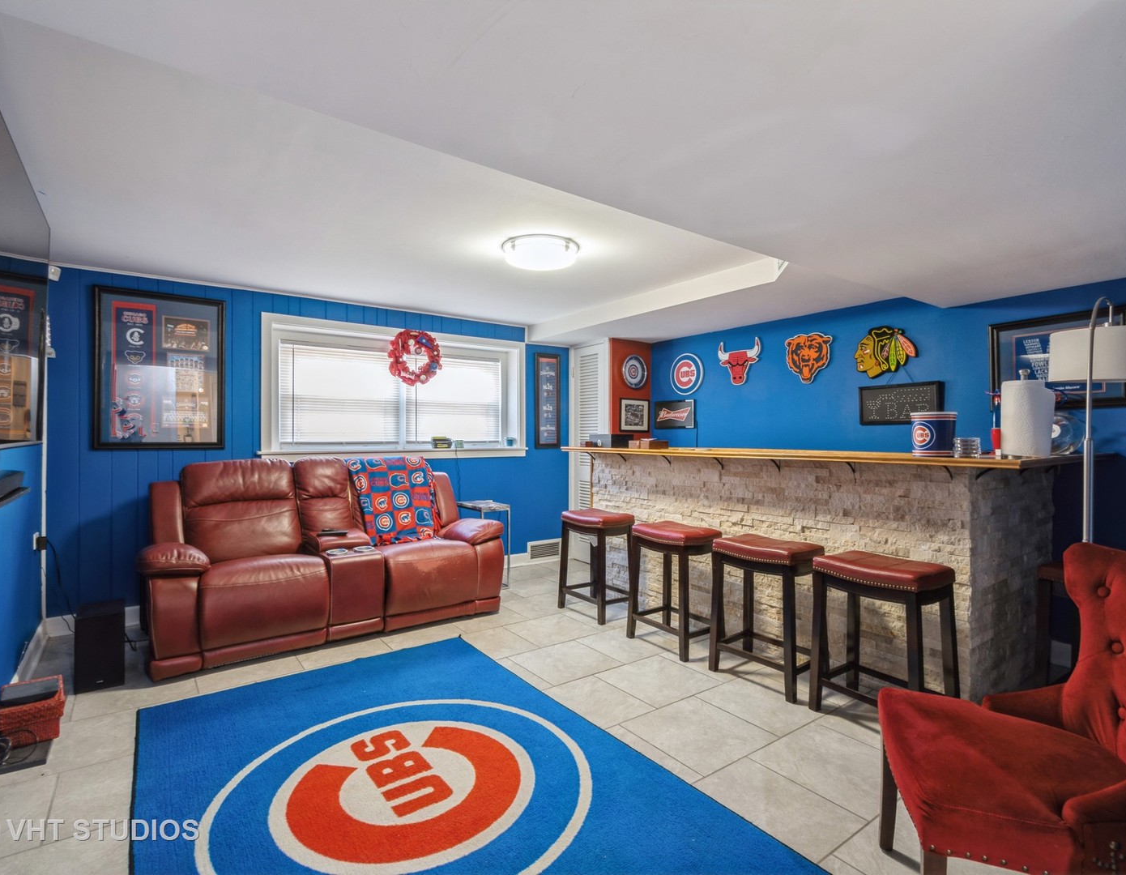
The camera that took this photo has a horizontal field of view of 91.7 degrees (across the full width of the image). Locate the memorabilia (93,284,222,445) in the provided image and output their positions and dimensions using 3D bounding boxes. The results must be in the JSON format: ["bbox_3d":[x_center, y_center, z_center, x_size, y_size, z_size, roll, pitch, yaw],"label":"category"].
[{"bbox_3d":[-2.559,-0.423,3.492,0.682,0.994,0.040,0,0,-35],"label":"memorabilia"}]

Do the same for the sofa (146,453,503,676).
[{"bbox_3d":[-1.493,0.661,3.550,1.982,1.038,0.968,0,0,-35],"label":"sofa"}]

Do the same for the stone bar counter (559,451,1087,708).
[{"bbox_3d":[1.335,0.640,3.584,1.015,1.080,2.926,0,0,-38],"label":"stone bar counter"}]

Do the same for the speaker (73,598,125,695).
[{"bbox_3d":[-2.249,1.003,2.664,0.180,0.350,0.271,0,0,-35],"label":"speaker"}]

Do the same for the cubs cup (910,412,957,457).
[{"bbox_3d":[1.678,-0.012,2.478,0.178,0.195,0.178,0,0,-28],"label":"cubs cup"}]

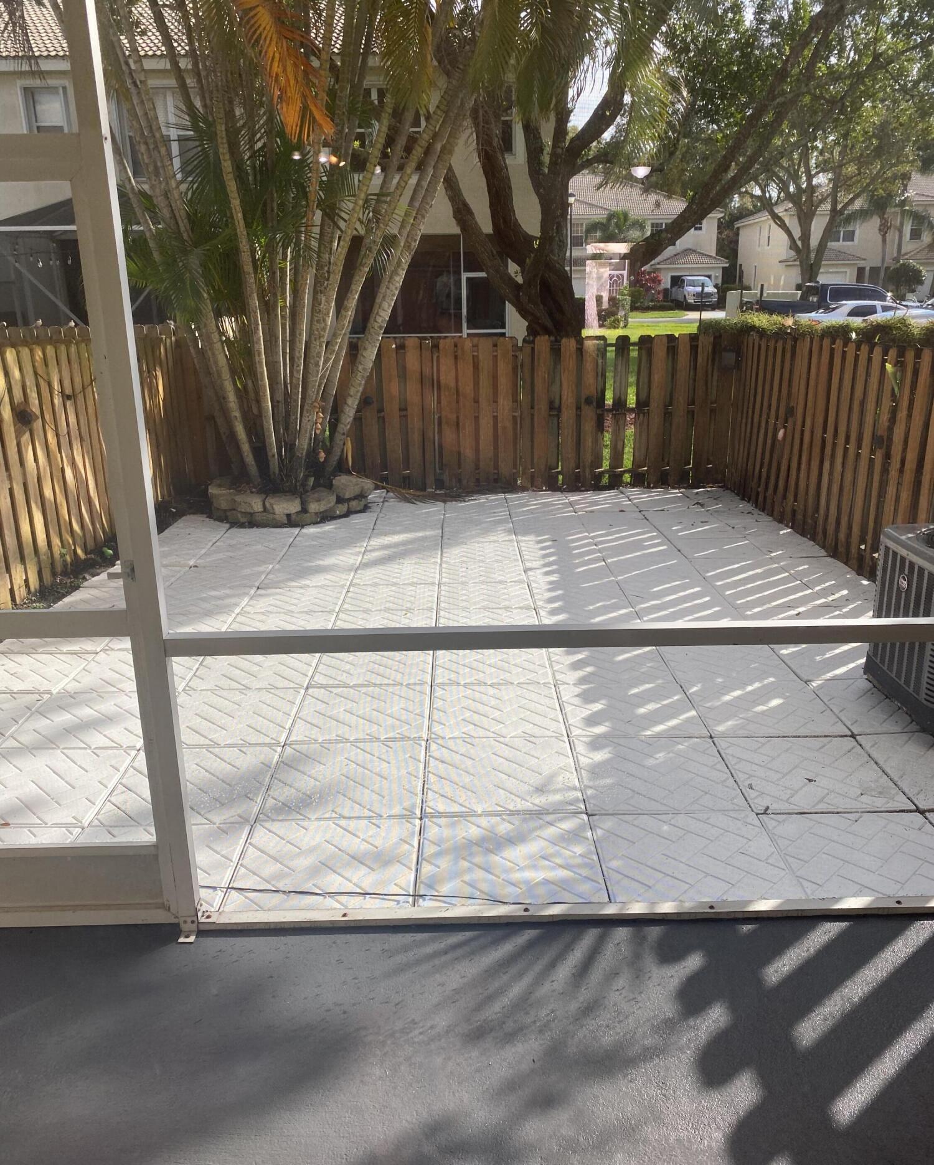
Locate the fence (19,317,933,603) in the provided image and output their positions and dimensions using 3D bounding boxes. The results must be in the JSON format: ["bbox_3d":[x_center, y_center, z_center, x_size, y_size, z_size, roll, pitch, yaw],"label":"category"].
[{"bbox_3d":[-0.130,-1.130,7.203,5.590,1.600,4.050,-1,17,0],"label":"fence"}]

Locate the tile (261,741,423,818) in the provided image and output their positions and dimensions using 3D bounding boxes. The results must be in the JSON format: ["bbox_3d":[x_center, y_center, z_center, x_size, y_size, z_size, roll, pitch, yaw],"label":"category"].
[{"bbox_3d":[-0.472,0.795,3.701,0.600,0.042,0.600,-1,17,0],"label":"tile"}]

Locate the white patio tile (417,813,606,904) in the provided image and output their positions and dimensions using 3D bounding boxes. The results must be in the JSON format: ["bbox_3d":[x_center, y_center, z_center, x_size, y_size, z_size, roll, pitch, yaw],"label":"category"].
[{"bbox_3d":[0.139,0.956,3.104,0.600,0.045,0.600,-1,17,0],"label":"white patio tile"}]

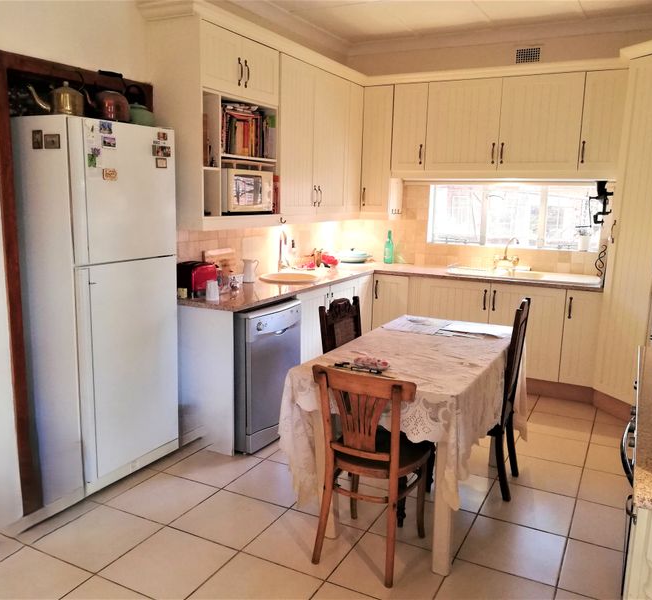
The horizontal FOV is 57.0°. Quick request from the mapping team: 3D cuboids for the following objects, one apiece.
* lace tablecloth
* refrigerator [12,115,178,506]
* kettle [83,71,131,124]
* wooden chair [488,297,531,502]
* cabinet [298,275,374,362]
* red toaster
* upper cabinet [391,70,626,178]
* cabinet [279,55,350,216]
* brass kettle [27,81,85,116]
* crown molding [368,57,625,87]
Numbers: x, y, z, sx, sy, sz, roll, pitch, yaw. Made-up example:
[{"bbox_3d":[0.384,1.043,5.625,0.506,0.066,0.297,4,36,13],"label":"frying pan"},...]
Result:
[{"bbox_3d":[0.473,0.509,3.025,0.765,0.610,1.416,6,11,27],"label":"lace tablecloth"},{"bbox_3d":[-1.306,-0.004,3.277,0.672,1.819,0.672,6,11,27],"label":"refrigerator"},{"bbox_3d":[-1.107,-1.019,3.031,0.235,0.265,0.175,-4,11,-27],"label":"kettle"},{"bbox_3d":[0.794,0.482,3.186,0.468,0.989,0.407,6,11,27],"label":"wooden chair"},{"bbox_3d":[-0.162,0.210,4.852,0.580,0.760,1.270,6,11,27],"label":"cabinet"},{"bbox_3d":[-0.812,-0.135,3.775,0.171,0.208,0.285,6,11,27],"label":"red toaster"},{"bbox_3d":[1.449,-1.383,4.944,1.788,0.793,0.360,6,11,27],"label":"upper cabinet"},{"bbox_3d":[-0.226,-1.223,4.682,0.370,1.076,1.098,6,11,27],"label":"cabinet"},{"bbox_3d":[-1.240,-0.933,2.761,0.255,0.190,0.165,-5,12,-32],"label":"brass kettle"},{"bbox_3d":[1.243,-1.788,4.746,2.030,0.084,0.070,6,11,27],"label":"crown molding"}]

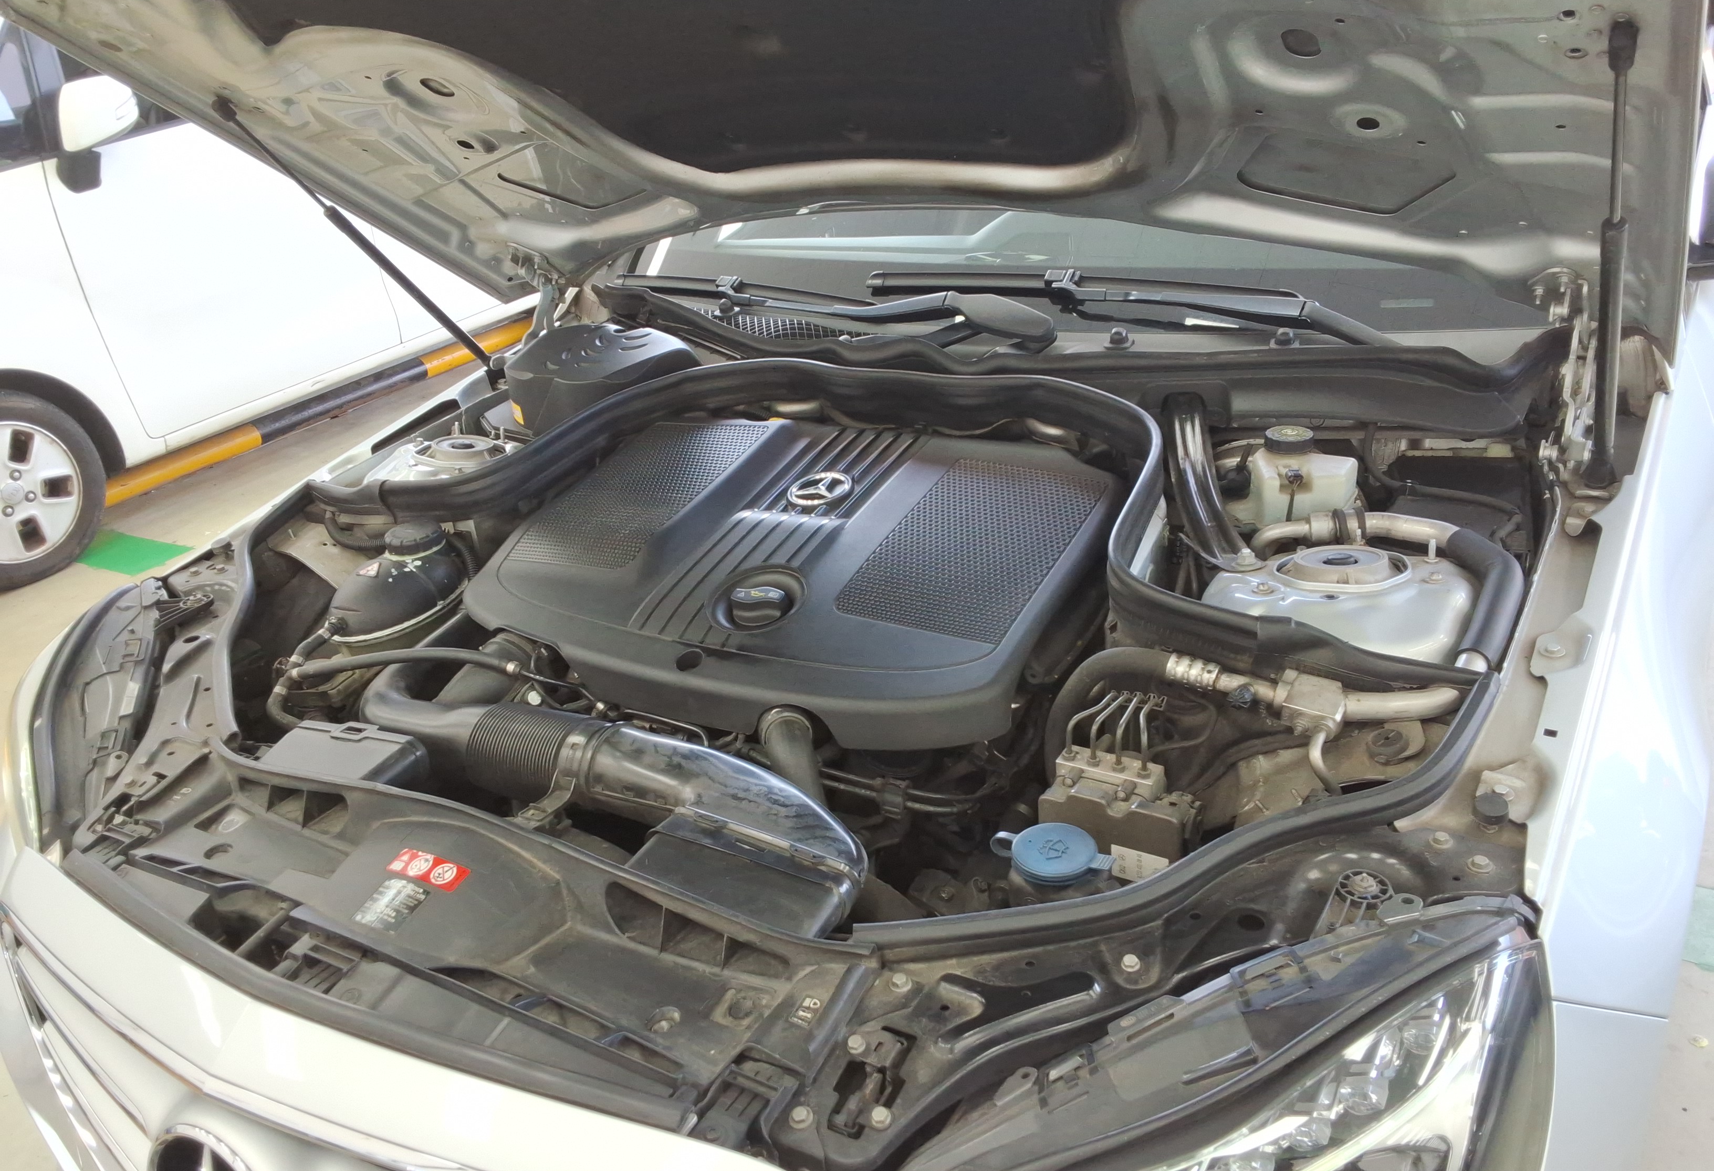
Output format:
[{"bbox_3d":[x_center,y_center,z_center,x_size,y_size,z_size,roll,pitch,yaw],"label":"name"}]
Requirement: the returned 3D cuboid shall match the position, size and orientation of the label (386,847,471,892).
[{"bbox_3d":[-0.355,0.236,1.150,0.078,0.002,0.025,10,40,30],"label":"label"}]

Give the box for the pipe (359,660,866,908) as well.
[{"bbox_3d":[-0.253,0.183,1.304,0.680,0.115,0.195,13,31,35],"label":"pipe"}]

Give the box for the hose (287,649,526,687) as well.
[{"bbox_3d":[-0.489,0.084,1.503,0.260,0.037,0.022,-2,26,10],"label":"hose"}]

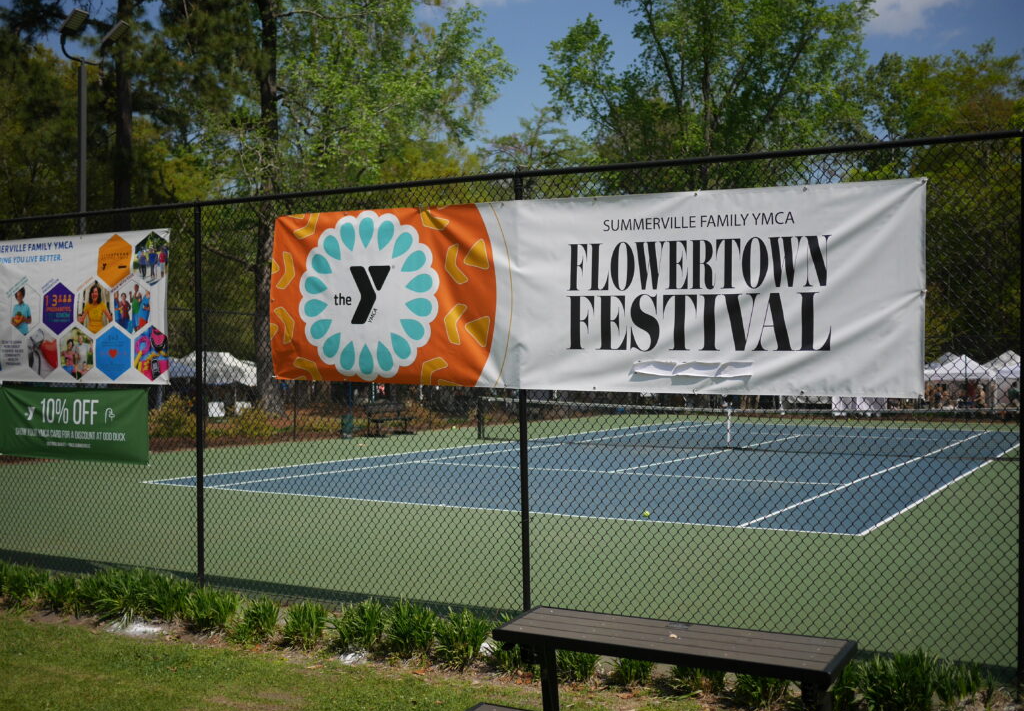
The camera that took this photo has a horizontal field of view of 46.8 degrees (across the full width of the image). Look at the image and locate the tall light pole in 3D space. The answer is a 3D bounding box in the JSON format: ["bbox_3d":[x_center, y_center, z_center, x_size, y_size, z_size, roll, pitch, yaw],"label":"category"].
[{"bbox_3d":[-8.129,-2.307,23.159,0.750,8.600,1.300,0,0,28],"label":"tall light pole"}]

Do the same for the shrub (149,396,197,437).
[{"bbox_3d":[-8.313,1.489,28.900,1.350,1.050,1.250,0,0,29],"label":"shrub"}]

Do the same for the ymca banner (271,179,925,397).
[{"bbox_3d":[0.272,-0.413,7.979,4.820,1.275,0.060,0,0,28],"label":"ymca banner"}]

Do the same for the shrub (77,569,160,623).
[{"bbox_3d":[-2.800,1.691,8.408,0.570,0.360,0.460,0,0,28],"label":"shrub"}]

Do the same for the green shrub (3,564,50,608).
[{"bbox_3d":[-3.650,1.714,8.887,0.360,0.310,0.350,0,0,28],"label":"green shrub"}]

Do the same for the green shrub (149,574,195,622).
[{"bbox_3d":[-2.586,1.826,8.965,0.350,0.330,0.350,0,0,0],"label":"green shrub"}]

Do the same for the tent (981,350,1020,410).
[{"bbox_3d":[21.853,1.362,52.000,3.050,3.200,3.050,0,0,29],"label":"tent"}]

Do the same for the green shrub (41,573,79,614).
[{"bbox_3d":[-3.492,1.843,9.288,0.300,0.290,0.300,0,0,29],"label":"green shrub"}]

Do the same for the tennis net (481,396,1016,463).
[{"bbox_3d":[4.801,1.582,26.338,12.800,1.070,0.120,0,0,29],"label":"tennis net"}]

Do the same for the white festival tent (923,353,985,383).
[{"bbox_3d":[23.922,1.597,63.000,3.050,3.200,3.050,0,0,28],"label":"white festival tent"}]

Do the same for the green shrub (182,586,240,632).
[{"bbox_3d":[-2.068,1.724,8.152,0.380,0.300,0.360,0,0,0],"label":"green shrub"}]

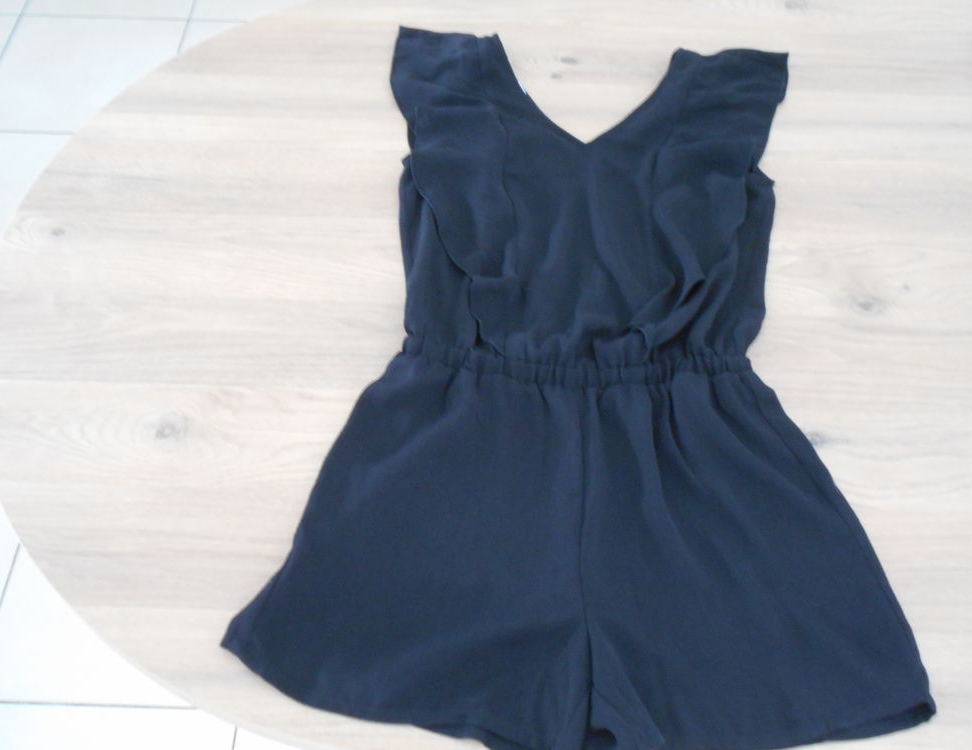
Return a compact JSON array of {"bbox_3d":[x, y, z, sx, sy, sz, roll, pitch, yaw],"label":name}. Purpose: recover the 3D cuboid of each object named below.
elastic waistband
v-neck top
[{"bbox_3d":[0.089,-0.010,0.972,0.347,0.022,0.052,5,56,2],"label":"elastic waistband"},{"bbox_3d":[0.113,-0.217,1.103,0.492,0.035,0.504,5,56,2],"label":"v-neck top"}]

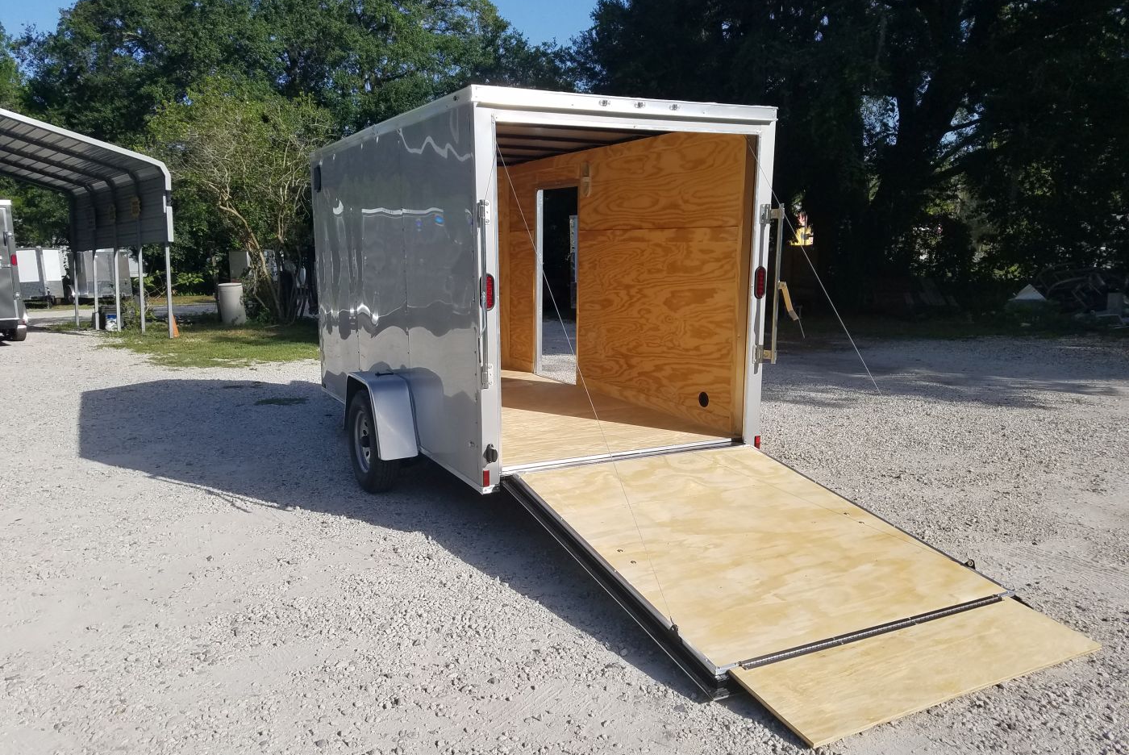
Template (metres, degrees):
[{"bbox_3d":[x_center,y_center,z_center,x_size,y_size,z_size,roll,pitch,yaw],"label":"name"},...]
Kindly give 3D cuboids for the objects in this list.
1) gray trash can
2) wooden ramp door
[{"bbox_3d":[-7.843,-1.727,20.000,0.580,0.960,0.580,-6,8,-21],"label":"gray trash can"},{"bbox_3d":[0.902,0.796,3.824,1.570,0.100,2.136,-5,19,-27],"label":"wooden ramp door"}]

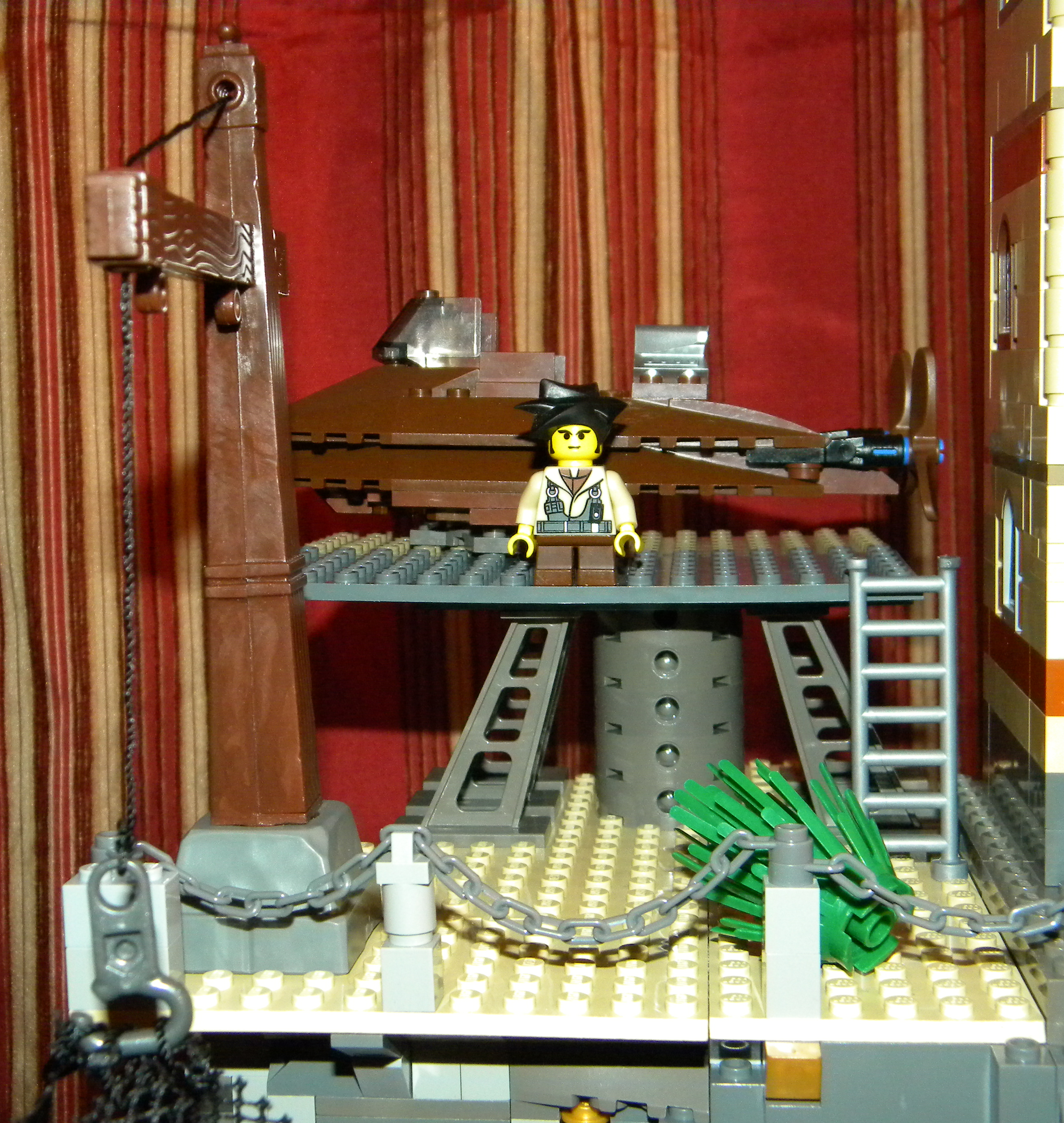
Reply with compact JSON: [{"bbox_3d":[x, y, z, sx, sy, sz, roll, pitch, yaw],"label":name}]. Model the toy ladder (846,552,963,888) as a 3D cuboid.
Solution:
[{"bbox_3d":[0.069,0.029,0.326,0.022,0.060,0.006,-1,5,5],"label":"toy ladder"}]

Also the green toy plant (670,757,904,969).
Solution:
[{"bbox_3d":[0.048,0.054,0.297,0.034,0.032,0.034,-4,19,-28],"label":"green toy plant"}]

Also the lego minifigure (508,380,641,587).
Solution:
[{"bbox_3d":[0.008,-0.015,0.345,0.025,0.040,0.018,-1,5,5],"label":"lego minifigure"}]

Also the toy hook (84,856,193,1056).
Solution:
[{"bbox_3d":[-0.056,0.056,0.249,0.015,0.028,0.005,-7,5,-11],"label":"toy hook"}]

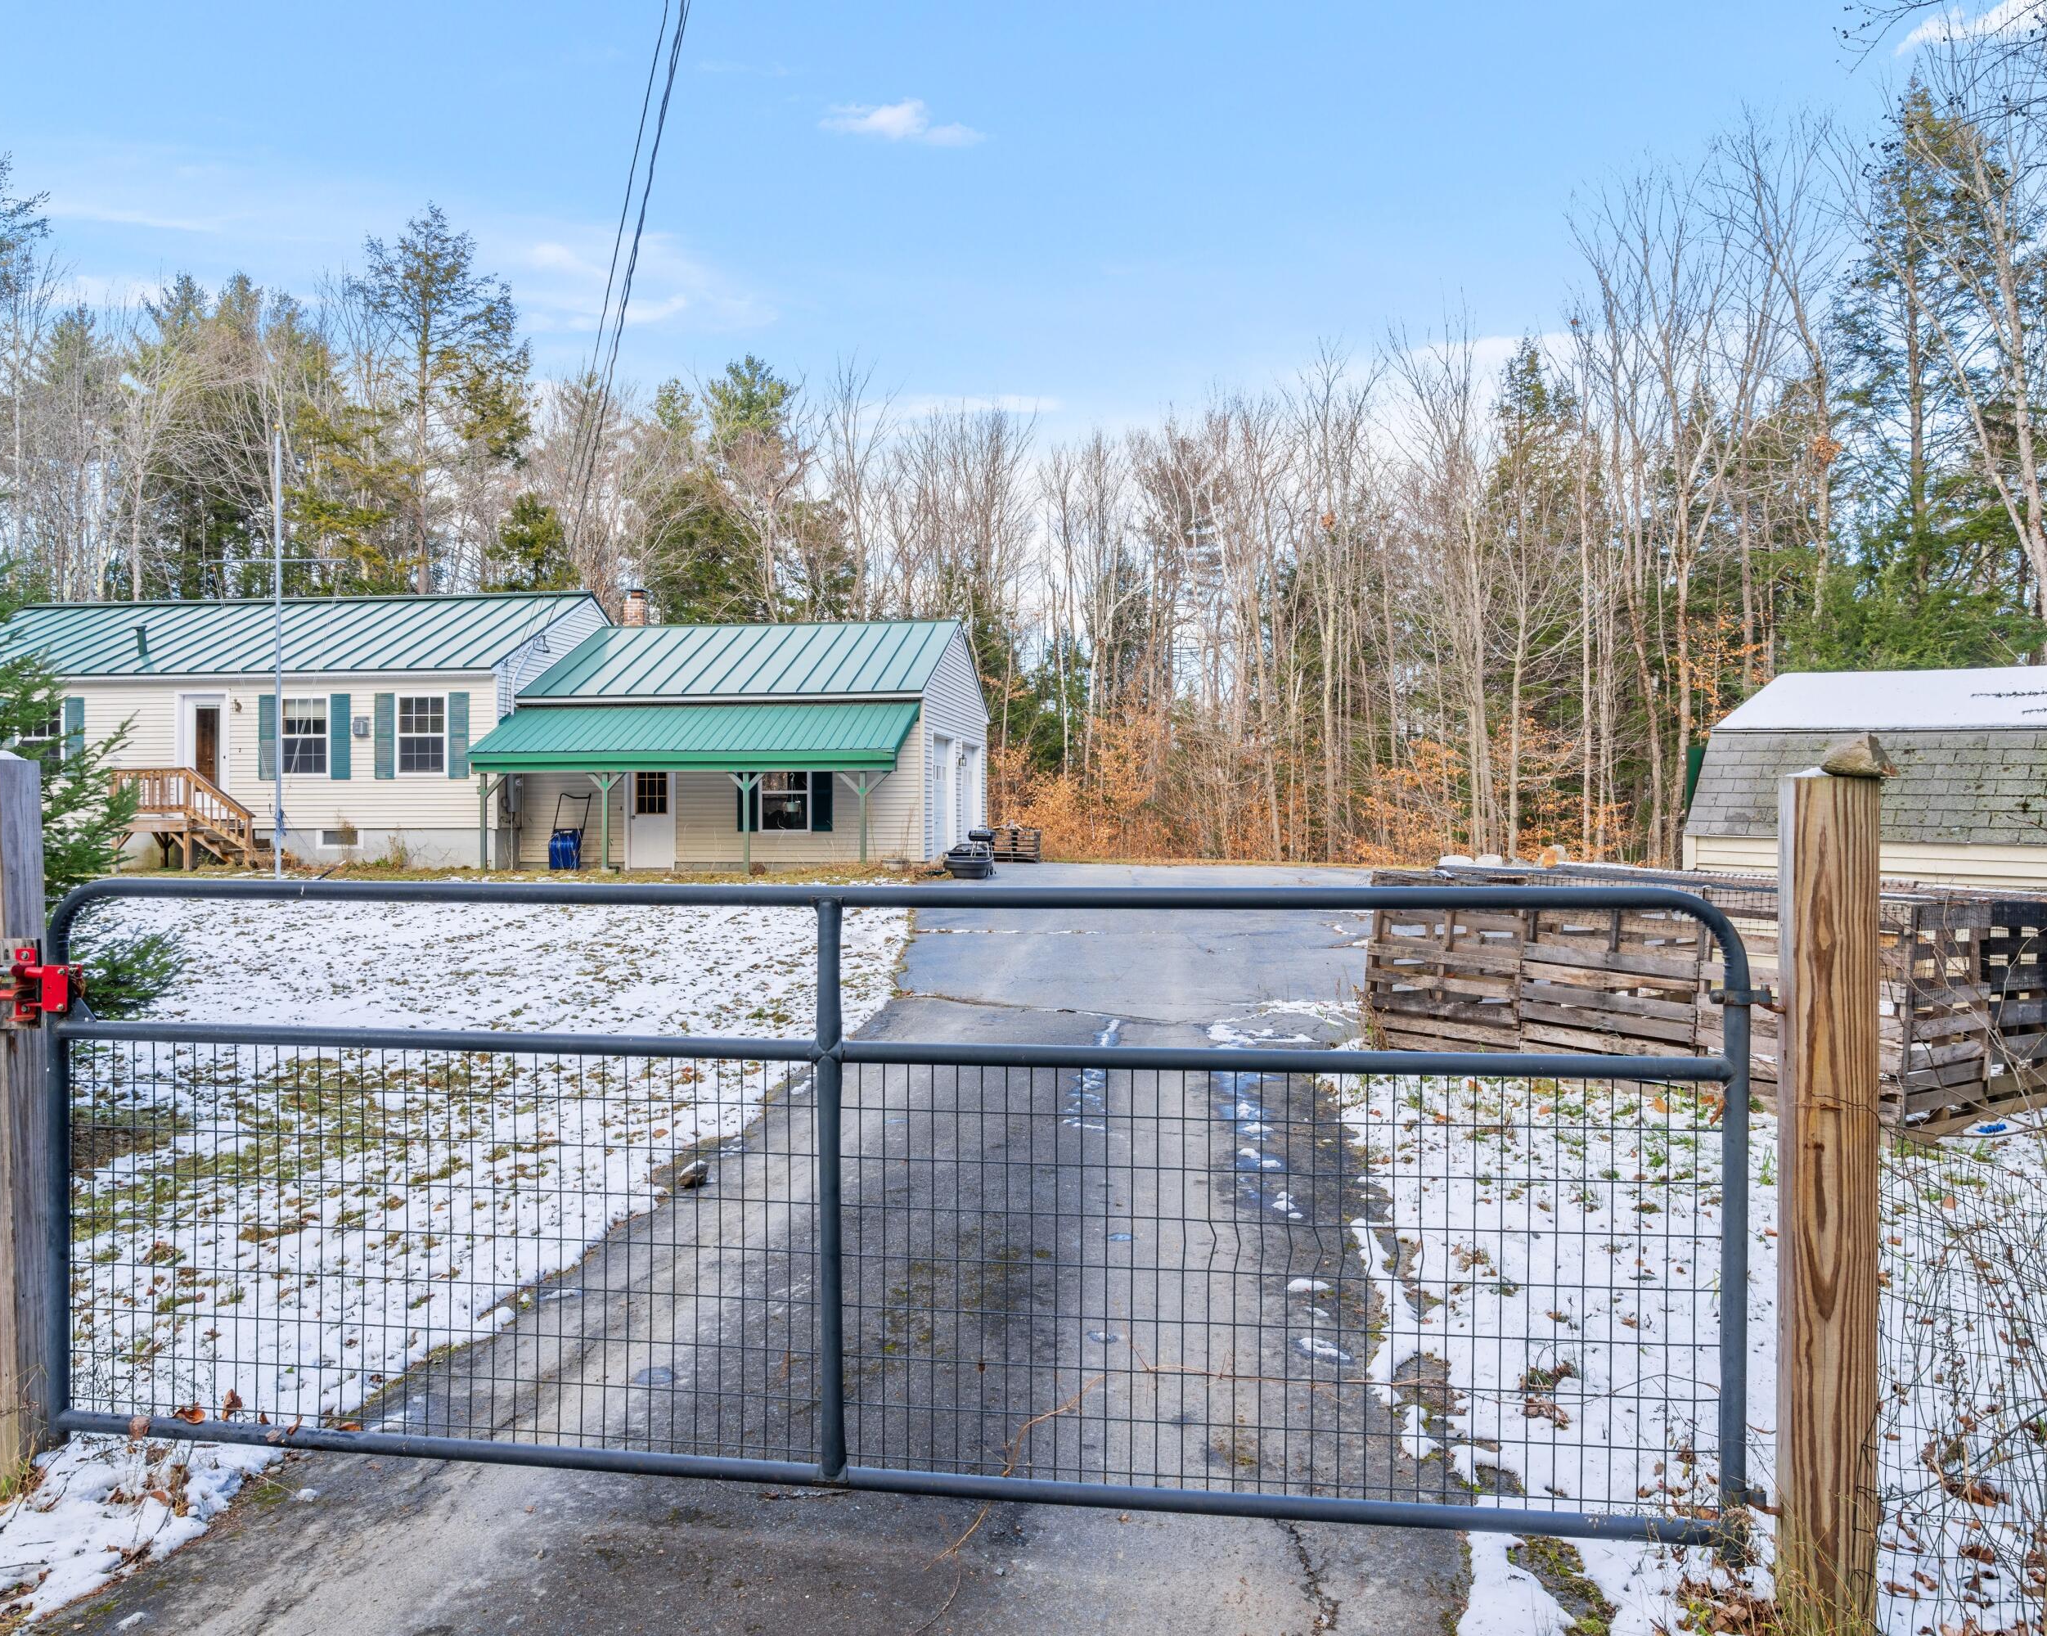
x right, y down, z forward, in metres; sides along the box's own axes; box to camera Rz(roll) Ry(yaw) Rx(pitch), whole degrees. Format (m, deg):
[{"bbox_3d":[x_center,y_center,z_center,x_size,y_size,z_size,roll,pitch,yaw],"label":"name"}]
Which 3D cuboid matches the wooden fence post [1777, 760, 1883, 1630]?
[{"bbox_3d":[1.445,0.710,2.940,0.140,1.560,0.140,0,0,14],"label":"wooden fence post"}]

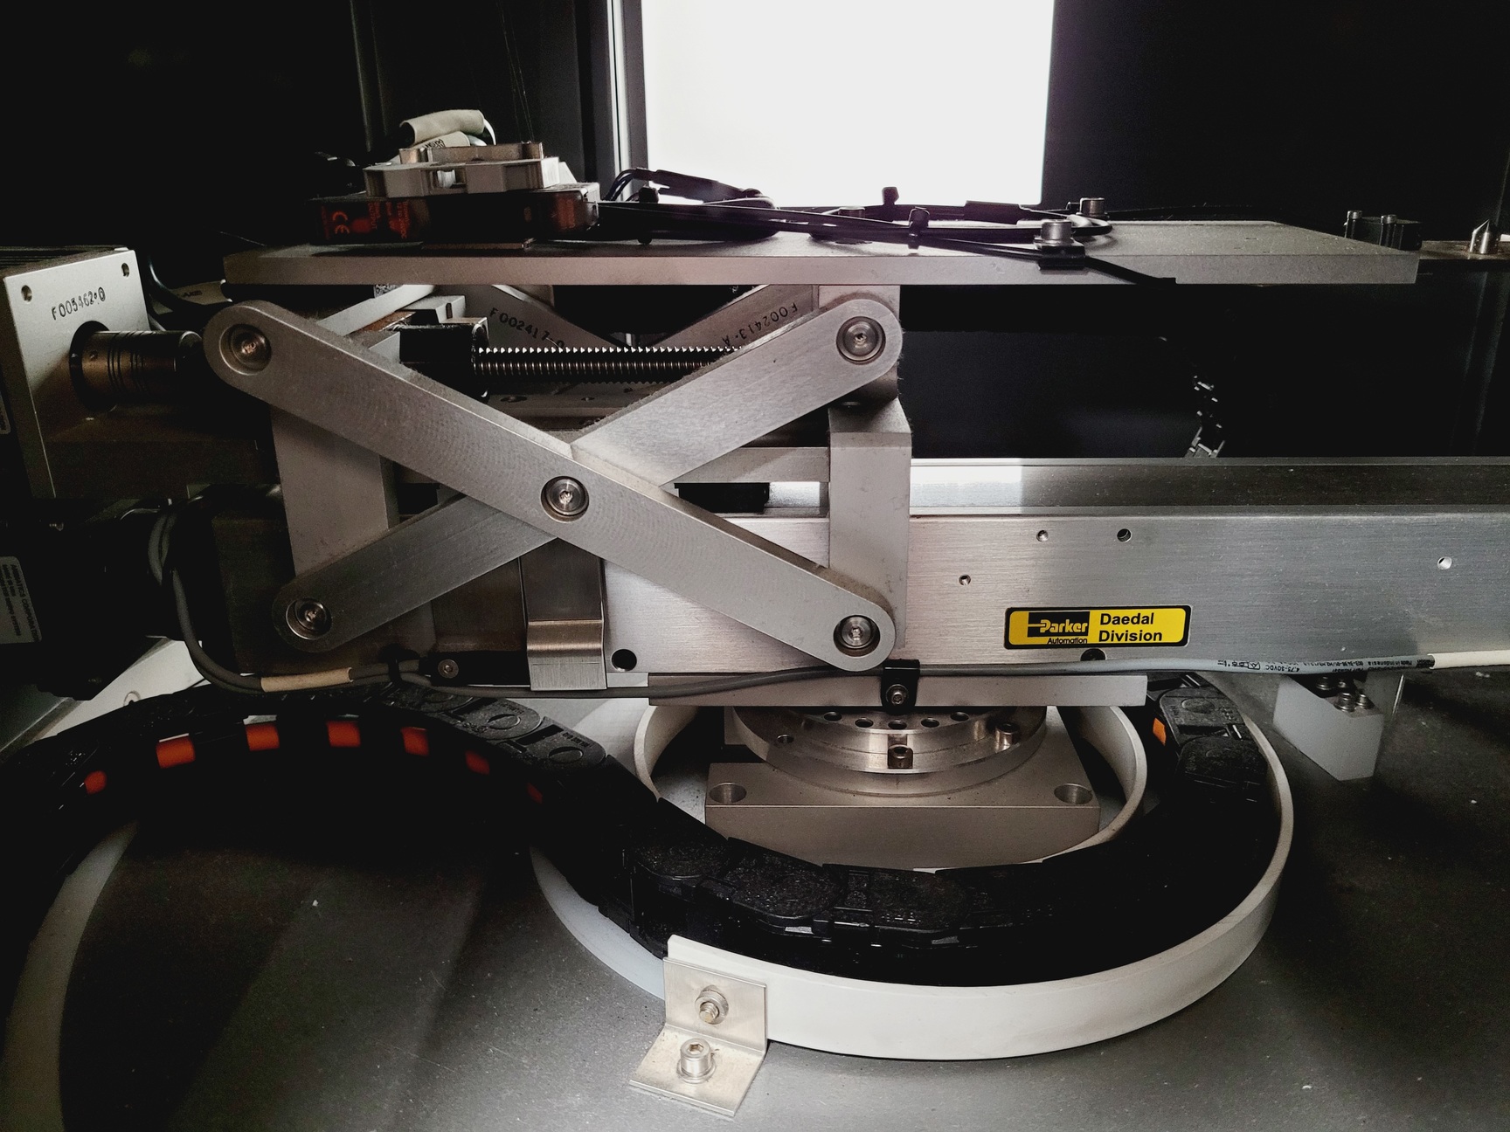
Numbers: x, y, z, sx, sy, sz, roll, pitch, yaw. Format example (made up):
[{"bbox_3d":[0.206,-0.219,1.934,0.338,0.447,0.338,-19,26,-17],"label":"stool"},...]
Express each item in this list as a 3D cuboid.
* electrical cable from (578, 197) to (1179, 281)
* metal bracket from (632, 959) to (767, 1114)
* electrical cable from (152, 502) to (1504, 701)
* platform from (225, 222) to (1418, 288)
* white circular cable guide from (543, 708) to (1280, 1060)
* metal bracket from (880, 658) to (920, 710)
[{"bbox_3d":[0.035,-0.110,0.381,0.182,0.019,0.080,0,22,1],"label":"electrical cable"},{"bbox_3d":[-0.017,0.140,0.339,0.033,0.029,0.026,8,23,19],"label":"metal bracket"},{"bbox_3d":[0.027,0.011,0.419,0.493,0.073,0.033,0,22,1],"label":"electrical cable"},{"bbox_3d":[0.020,-0.112,0.402,0.367,0.009,0.109,0,22,1],"label":"platform"},{"bbox_3d":[0.056,0.081,0.478,0.306,0.026,0.306,0,22,0],"label":"white circular cable guide"},{"bbox_3d":[0.053,0.044,0.418,0.015,0.019,0.007,0,22,1],"label":"metal bracket"}]

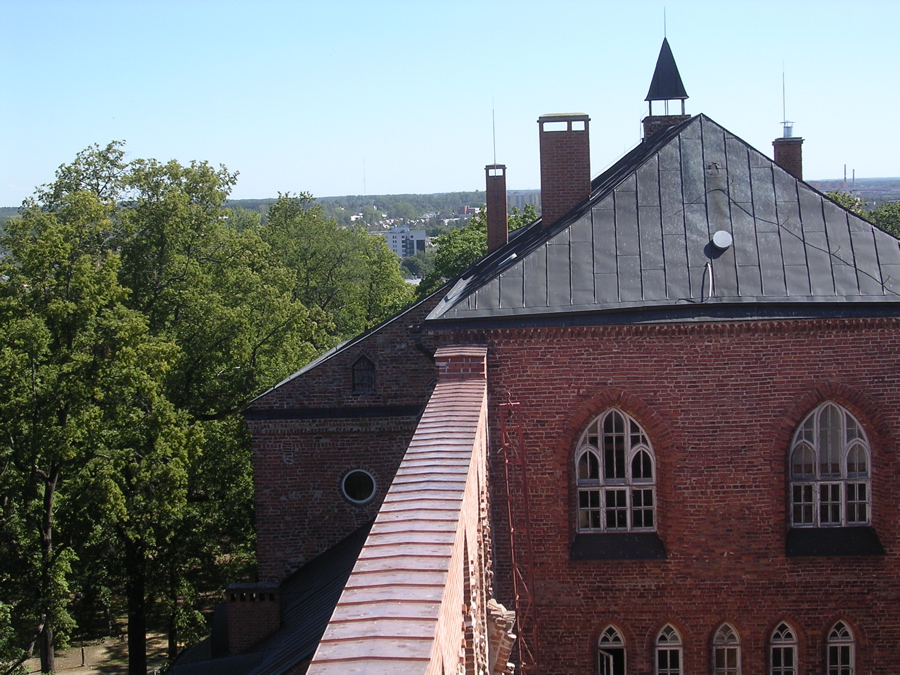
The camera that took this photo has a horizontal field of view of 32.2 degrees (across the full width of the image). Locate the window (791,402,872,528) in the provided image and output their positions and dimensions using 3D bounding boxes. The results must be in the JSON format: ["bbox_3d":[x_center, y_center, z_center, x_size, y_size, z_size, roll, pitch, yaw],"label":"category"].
[{"bbox_3d":[8.532,2.855,34.936,1.777,2.822,0.220,-2,5,2],"label":"window"}]

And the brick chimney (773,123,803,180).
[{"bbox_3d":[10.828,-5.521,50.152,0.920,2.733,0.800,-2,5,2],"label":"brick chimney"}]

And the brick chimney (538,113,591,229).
[{"bbox_3d":[2.784,-4.032,37.915,1.240,2.793,0.750,-2,5,2],"label":"brick chimney"}]

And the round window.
[{"bbox_3d":[-2.719,4.457,46.741,1.036,1.077,0.200,-2,5,2],"label":"round window"}]

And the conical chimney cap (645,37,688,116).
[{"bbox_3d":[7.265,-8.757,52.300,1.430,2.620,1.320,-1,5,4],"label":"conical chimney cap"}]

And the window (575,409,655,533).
[{"bbox_3d":[3.726,3.011,35.121,1.817,2.826,0.220,-2,5,2],"label":"window"}]

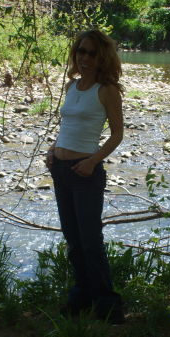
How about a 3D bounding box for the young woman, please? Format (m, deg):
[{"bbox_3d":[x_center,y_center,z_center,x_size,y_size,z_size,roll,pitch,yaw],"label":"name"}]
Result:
[{"bbox_3d":[0.006,0.057,7.755,0.460,1.670,0.360,6,9,42],"label":"young woman"}]

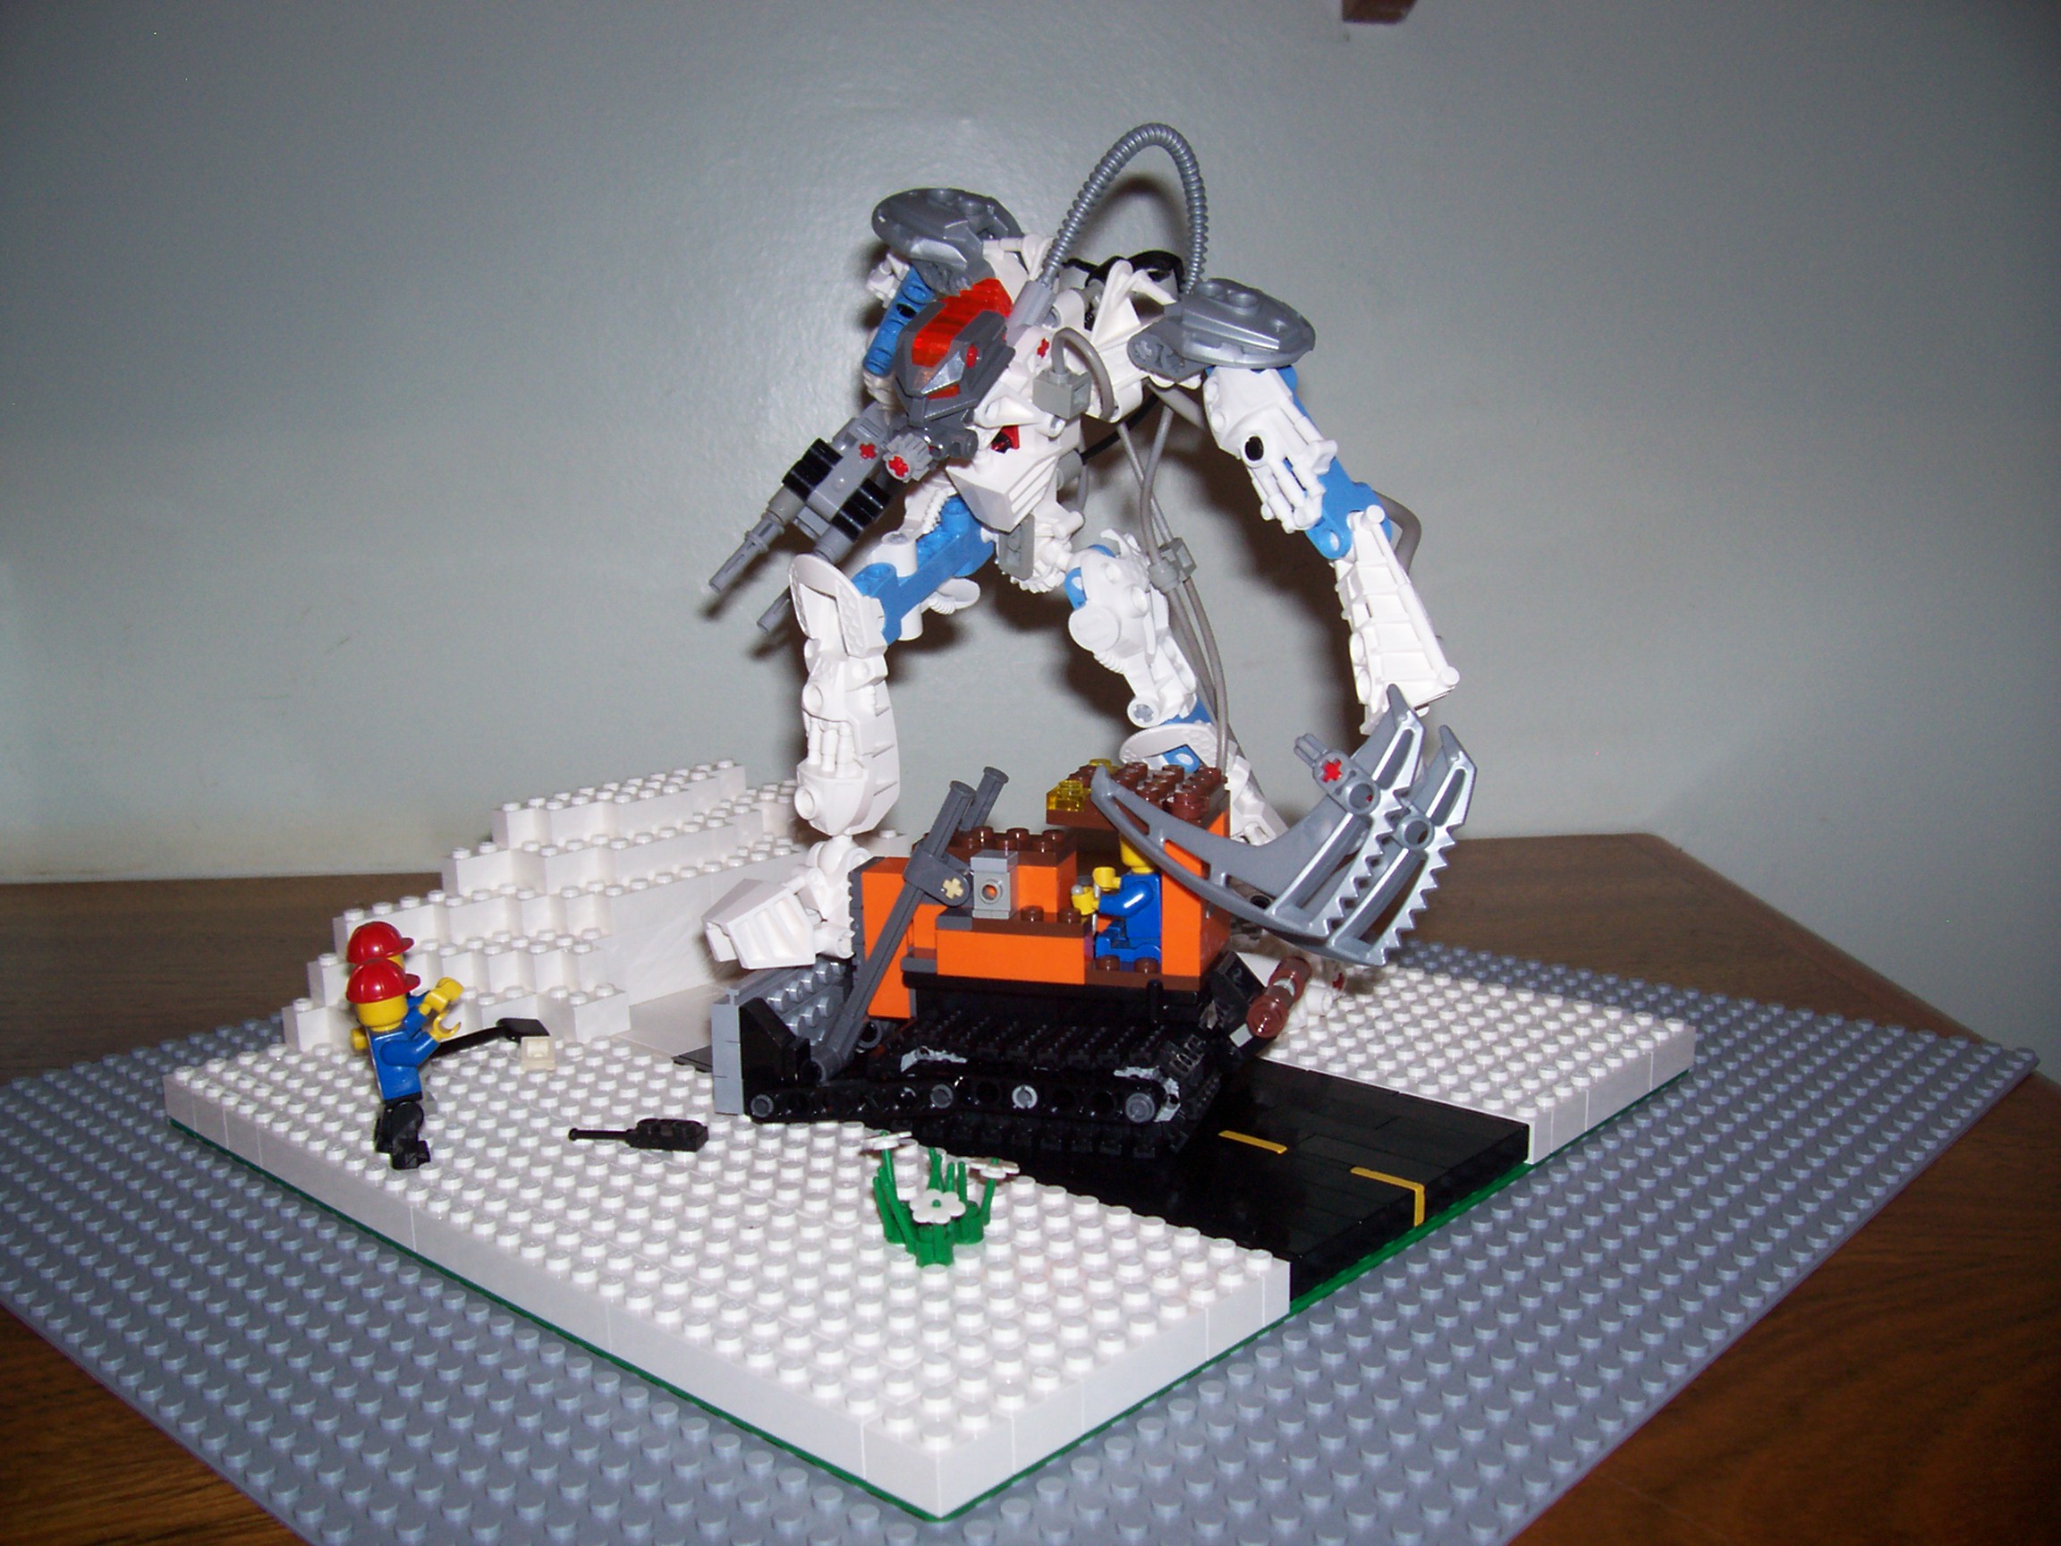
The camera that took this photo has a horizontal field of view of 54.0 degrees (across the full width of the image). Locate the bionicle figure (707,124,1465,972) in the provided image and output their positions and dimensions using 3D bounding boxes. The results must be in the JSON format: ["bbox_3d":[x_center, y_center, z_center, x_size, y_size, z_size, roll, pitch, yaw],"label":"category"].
[{"bbox_3d":[0.022,-0.042,0.472,0.130,0.214,0.196,-10,15,-38],"label":"bionicle figure"}]

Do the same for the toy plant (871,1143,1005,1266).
[{"bbox_3d":[-0.017,0.078,0.377,0.022,0.019,0.022,9,15,42],"label":"toy plant"}]

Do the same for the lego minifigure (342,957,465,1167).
[{"bbox_3d":[-0.129,0.058,0.418,0.024,0.043,0.022,9,15,42],"label":"lego minifigure"}]

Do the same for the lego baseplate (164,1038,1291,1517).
[{"bbox_3d":[-0.078,0.084,0.419,0.256,0.011,0.088,9,15,42],"label":"lego baseplate"}]

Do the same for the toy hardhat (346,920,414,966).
[{"bbox_3d":[-0.141,0.036,0.442,0.012,0.009,0.016,9,15,42],"label":"toy hardhat"}]

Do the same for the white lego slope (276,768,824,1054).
[{"bbox_3d":[-0.097,0.030,0.538,0.057,0.050,0.187,9,15,42],"label":"white lego slope"}]

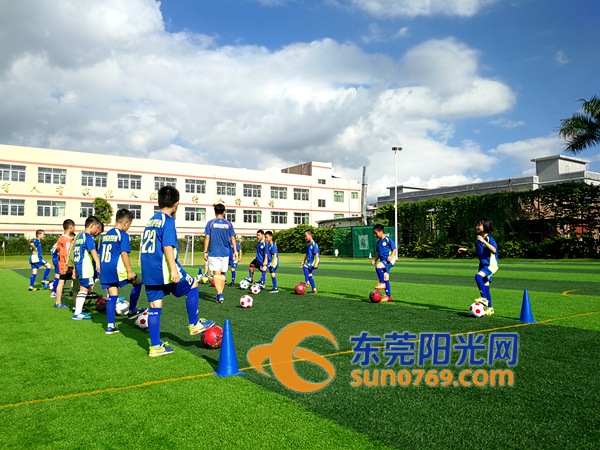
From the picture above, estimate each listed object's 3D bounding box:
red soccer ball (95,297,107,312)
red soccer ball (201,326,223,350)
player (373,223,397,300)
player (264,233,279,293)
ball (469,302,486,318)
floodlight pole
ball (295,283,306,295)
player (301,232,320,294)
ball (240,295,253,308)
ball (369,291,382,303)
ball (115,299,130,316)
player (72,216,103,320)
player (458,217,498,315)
[{"bbox_3d":[-2.975,1.201,7.050,0.208,0.208,0.208,0,-3,0],"label":"red soccer ball"},{"bbox_3d":[-0.783,1.020,4.220,0.210,0.210,0.210,-1,-3,0],"label":"red soccer ball"},{"bbox_3d":[1.440,0.652,7.950,0.450,1.320,0.400,2,-4,-35],"label":"player"},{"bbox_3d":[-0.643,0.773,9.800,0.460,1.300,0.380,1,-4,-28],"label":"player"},{"bbox_3d":[2.314,1.095,6.080,0.210,0.210,0.210,-1,-3,0],"label":"ball"},{"bbox_3d":[8.818,-1.916,42.500,0.500,10.200,1.000,2,-4,-31],"label":"floodlight pole"},{"bbox_3d":[0.014,1.259,9.150,0.212,0.212,0.212,0,-3,0],"label":"ball"},{"bbox_3d":[0.216,0.765,9.650,0.440,1.300,0.380,1,-4,-28],"label":"player"},{"bbox_3d":[-0.827,1.200,7.300,0.210,0.210,0.210,0,-3,0],"label":"ball"},{"bbox_3d":[1.254,1.199,7.750,0.210,0.210,0.210,-1,-3,0],"label":"ball"},{"bbox_3d":[-2.492,1.176,6.600,0.208,0.208,0.208,0,-3,0],"label":"ball"},{"bbox_3d":[-2.808,0.568,6.200,0.460,1.370,0.400,2,-4,-40],"label":"player"},{"bbox_3d":[2.386,0.547,6.220,0.520,1.320,0.420,1,-4,-28],"label":"player"}]

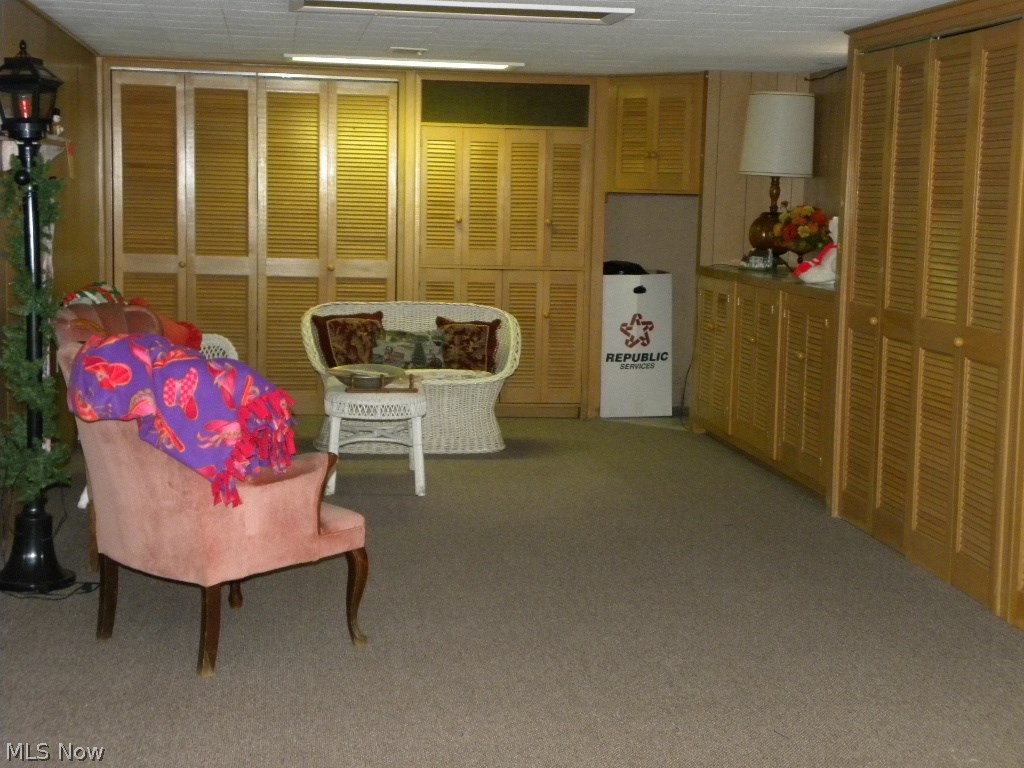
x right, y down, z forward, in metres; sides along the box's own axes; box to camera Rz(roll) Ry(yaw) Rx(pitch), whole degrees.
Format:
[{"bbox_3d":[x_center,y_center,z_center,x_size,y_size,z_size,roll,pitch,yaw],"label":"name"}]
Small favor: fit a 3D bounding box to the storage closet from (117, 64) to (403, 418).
[{"bbox_3d":[-1.562,-0.851,10.501,1.670,2.010,0.450,0,6,-8],"label":"storage closet"}]

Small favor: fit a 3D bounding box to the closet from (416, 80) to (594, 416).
[{"bbox_3d":[-0.080,-0.837,10.710,1.100,2.070,0.450,0,6,-8],"label":"closet"}]

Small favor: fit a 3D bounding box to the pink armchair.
[{"bbox_3d":[-0.891,0.331,5.231,0.700,0.920,0.730,7,9,43],"label":"pink armchair"}]

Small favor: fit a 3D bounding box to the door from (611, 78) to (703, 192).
[{"bbox_3d":[0.838,-1.443,9.924,0.680,0.680,0.060,6,8,39],"label":"door"}]

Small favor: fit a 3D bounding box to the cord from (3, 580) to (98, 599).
[{"bbox_3d":[-1.593,0.700,5.880,0.360,0.020,0.270,0,6,-8],"label":"cord"}]

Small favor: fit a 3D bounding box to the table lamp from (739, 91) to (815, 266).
[{"bbox_3d":[1.512,-1.167,9.783,0.430,1.000,0.430,0,6,-8],"label":"table lamp"}]

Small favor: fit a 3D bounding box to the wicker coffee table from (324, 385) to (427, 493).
[{"bbox_3d":[-0.669,0.239,8.193,0.470,0.465,0.800,0,6,-8],"label":"wicker coffee table"}]

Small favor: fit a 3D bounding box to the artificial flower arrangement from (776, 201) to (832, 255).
[{"bbox_3d":[1.626,-0.844,9.561,0.330,0.330,0.300,0,6,-8],"label":"artificial flower arrangement"}]

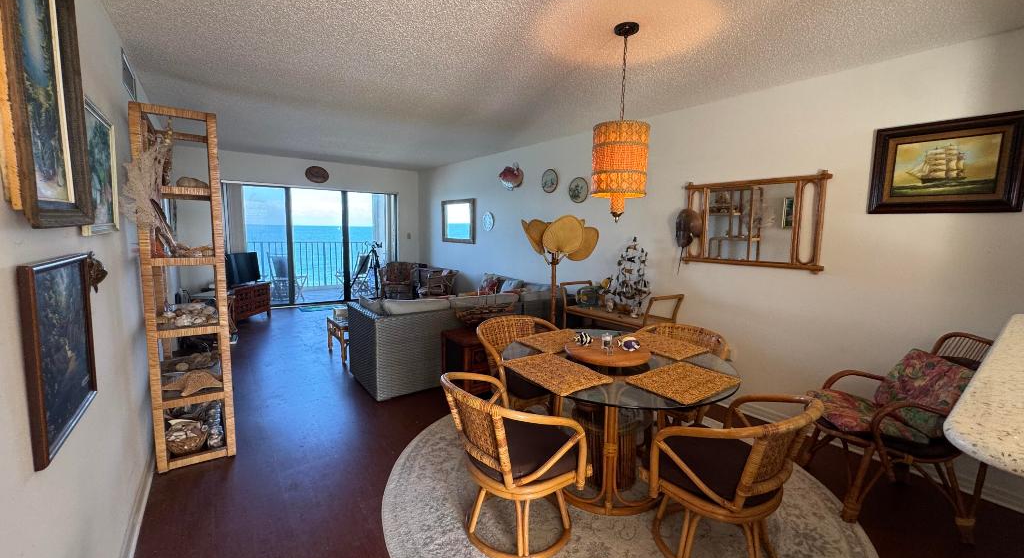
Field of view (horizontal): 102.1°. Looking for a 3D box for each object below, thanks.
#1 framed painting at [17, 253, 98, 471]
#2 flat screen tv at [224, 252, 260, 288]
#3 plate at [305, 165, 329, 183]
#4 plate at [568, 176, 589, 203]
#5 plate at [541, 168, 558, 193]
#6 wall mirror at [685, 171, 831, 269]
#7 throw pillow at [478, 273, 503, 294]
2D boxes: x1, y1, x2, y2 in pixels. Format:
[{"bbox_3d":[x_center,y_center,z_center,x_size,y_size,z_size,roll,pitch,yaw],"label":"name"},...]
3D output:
[{"bbox_3d":[-1.273,0.188,1.179,0.034,0.478,0.493,-3,8,-36],"label":"framed painting"},{"bbox_3d":[-3.592,-0.108,5.484,0.120,0.450,0.700,2,7,5],"label":"flat screen tv"},{"bbox_3d":[-3.324,-1.776,7.065,0.375,0.280,0.040,-3,8,-36],"label":"plate"},{"bbox_3d":[0.749,-0.984,4.604,0.025,0.287,0.292,-3,8,-36],"label":"plate"},{"bbox_3d":[0.465,-1.176,4.982,0.025,0.287,0.287,-3,8,-36],"label":"plate"},{"bbox_3d":[1.783,-0.423,3.153,0.050,0.690,1.050,-4,9,-36],"label":"wall mirror"},{"bbox_3d":[-0.272,0.171,5.392,0.141,0.393,0.393,16,-5,-43],"label":"throw pillow"}]

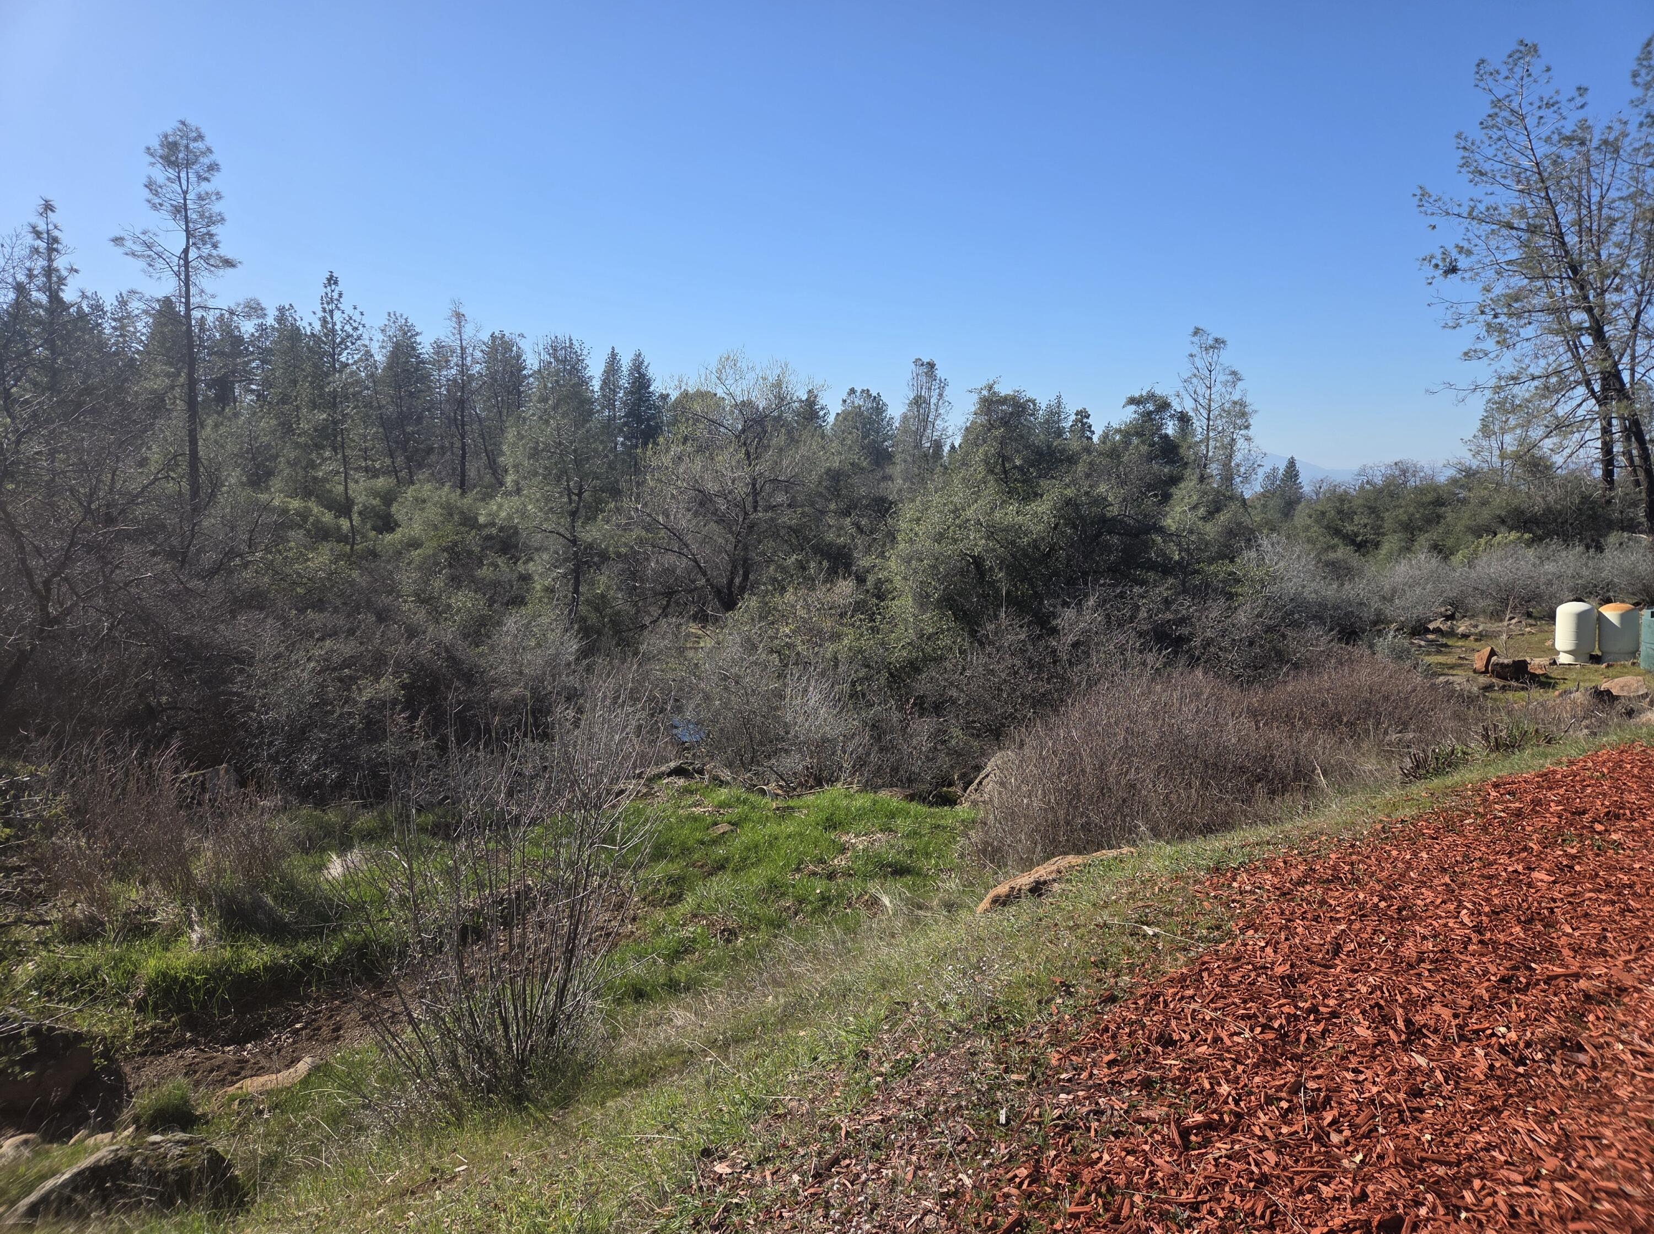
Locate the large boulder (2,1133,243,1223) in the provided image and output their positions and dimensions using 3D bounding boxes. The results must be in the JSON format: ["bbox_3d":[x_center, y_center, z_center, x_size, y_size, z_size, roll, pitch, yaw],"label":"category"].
[{"bbox_3d":[-2.775,2.243,4.350,0.770,0.300,0.450,-3,6,-29],"label":"large boulder"}]

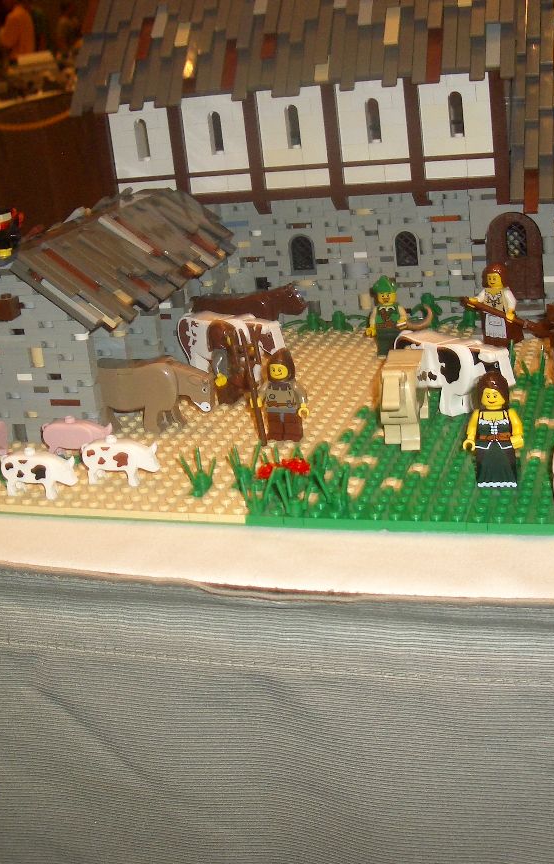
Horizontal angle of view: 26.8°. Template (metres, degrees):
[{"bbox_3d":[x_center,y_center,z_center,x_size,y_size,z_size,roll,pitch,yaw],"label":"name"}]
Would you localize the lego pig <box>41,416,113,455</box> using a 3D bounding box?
[{"bbox_3d":[-0.093,0.002,0.544,0.037,0.021,0.013,5,23,29],"label":"lego pig"}]

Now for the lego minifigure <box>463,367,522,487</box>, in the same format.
[{"bbox_3d":[0.087,-0.001,0.461,0.024,0.045,0.017,0,21,18],"label":"lego minifigure"}]

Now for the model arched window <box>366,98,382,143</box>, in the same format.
[{"bbox_3d":[0.055,-0.176,0.657,0.008,0.026,0.007,0,21,18],"label":"model arched window"}]

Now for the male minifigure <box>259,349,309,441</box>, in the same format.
[{"bbox_3d":[0.003,-0.017,0.531,0.025,0.043,0.015,3,22,22],"label":"male minifigure"}]

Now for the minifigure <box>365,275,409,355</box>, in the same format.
[{"bbox_3d":[0.061,-0.064,0.641,0.024,0.043,0.015,1,22,19],"label":"minifigure"}]

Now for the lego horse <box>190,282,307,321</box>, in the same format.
[{"bbox_3d":[-0.016,-0.066,0.677,0.070,0.040,0.018,-1,21,14],"label":"lego horse"}]

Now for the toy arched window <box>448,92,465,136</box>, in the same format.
[{"bbox_3d":[0.101,-0.177,0.650,0.008,0.025,0.006,0,21,18],"label":"toy arched window"}]

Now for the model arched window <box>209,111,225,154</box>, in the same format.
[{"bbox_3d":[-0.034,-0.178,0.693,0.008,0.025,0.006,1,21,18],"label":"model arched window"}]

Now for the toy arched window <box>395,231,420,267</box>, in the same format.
[{"bbox_3d":[0.077,-0.108,0.686,0.013,0.021,0.005,0,21,18],"label":"toy arched window"}]

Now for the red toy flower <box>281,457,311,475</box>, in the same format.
[{"bbox_3d":[0.007,0.014,0.467,0.012,0.006,0.009,0,21,18],"label":"red toy flower"}]

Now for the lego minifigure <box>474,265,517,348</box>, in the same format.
[{"bbox_3d":[0.123,-0.070,0.643,0.024,0.044,0.018,13,28,43],"label":"lego minifigure"}]

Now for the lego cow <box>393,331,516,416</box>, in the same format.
[{"bbox_3d":[0.084,-0.026,0.550,0.018,0.034,0.066,-19,23,-31],"label":"lego cow"}]

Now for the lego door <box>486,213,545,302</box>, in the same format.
[{"bbox_3d":[0.136,-0.100,0.667,0.032,0.051,0.006,0,21,18],"label":"lego door"}]

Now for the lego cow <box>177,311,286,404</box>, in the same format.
[{"bbox_3d":[-0.023,-0.046,0.629,0.060,0.035,0.015,9,25,34],"label":"lego cow"}]

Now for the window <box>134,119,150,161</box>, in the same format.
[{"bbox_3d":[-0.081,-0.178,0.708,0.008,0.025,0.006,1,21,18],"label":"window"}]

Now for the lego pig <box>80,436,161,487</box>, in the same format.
[{"bbox_3d":[-0.068,0.012,0.504,0.036,0.021,0.011,1,21,18],"label":"lego pig"}]

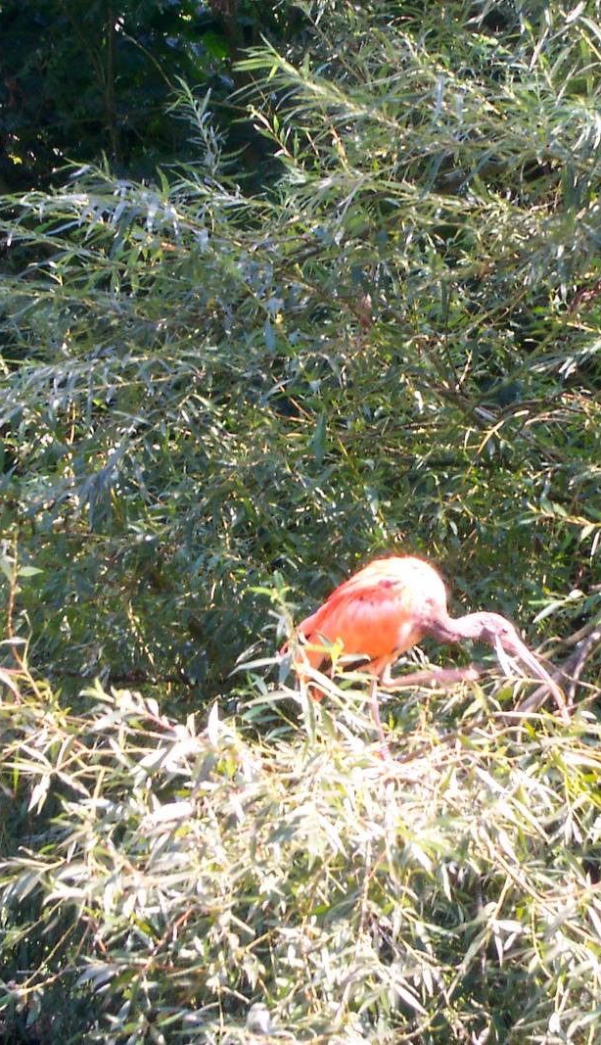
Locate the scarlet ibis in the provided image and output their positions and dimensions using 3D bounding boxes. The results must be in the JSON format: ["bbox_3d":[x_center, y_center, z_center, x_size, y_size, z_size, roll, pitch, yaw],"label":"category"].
[{"bbox_3d":[0.194,0.211,7.000,0.425,0.320,0.160,-1,-3,12],"label":"scarlet ibis"}]

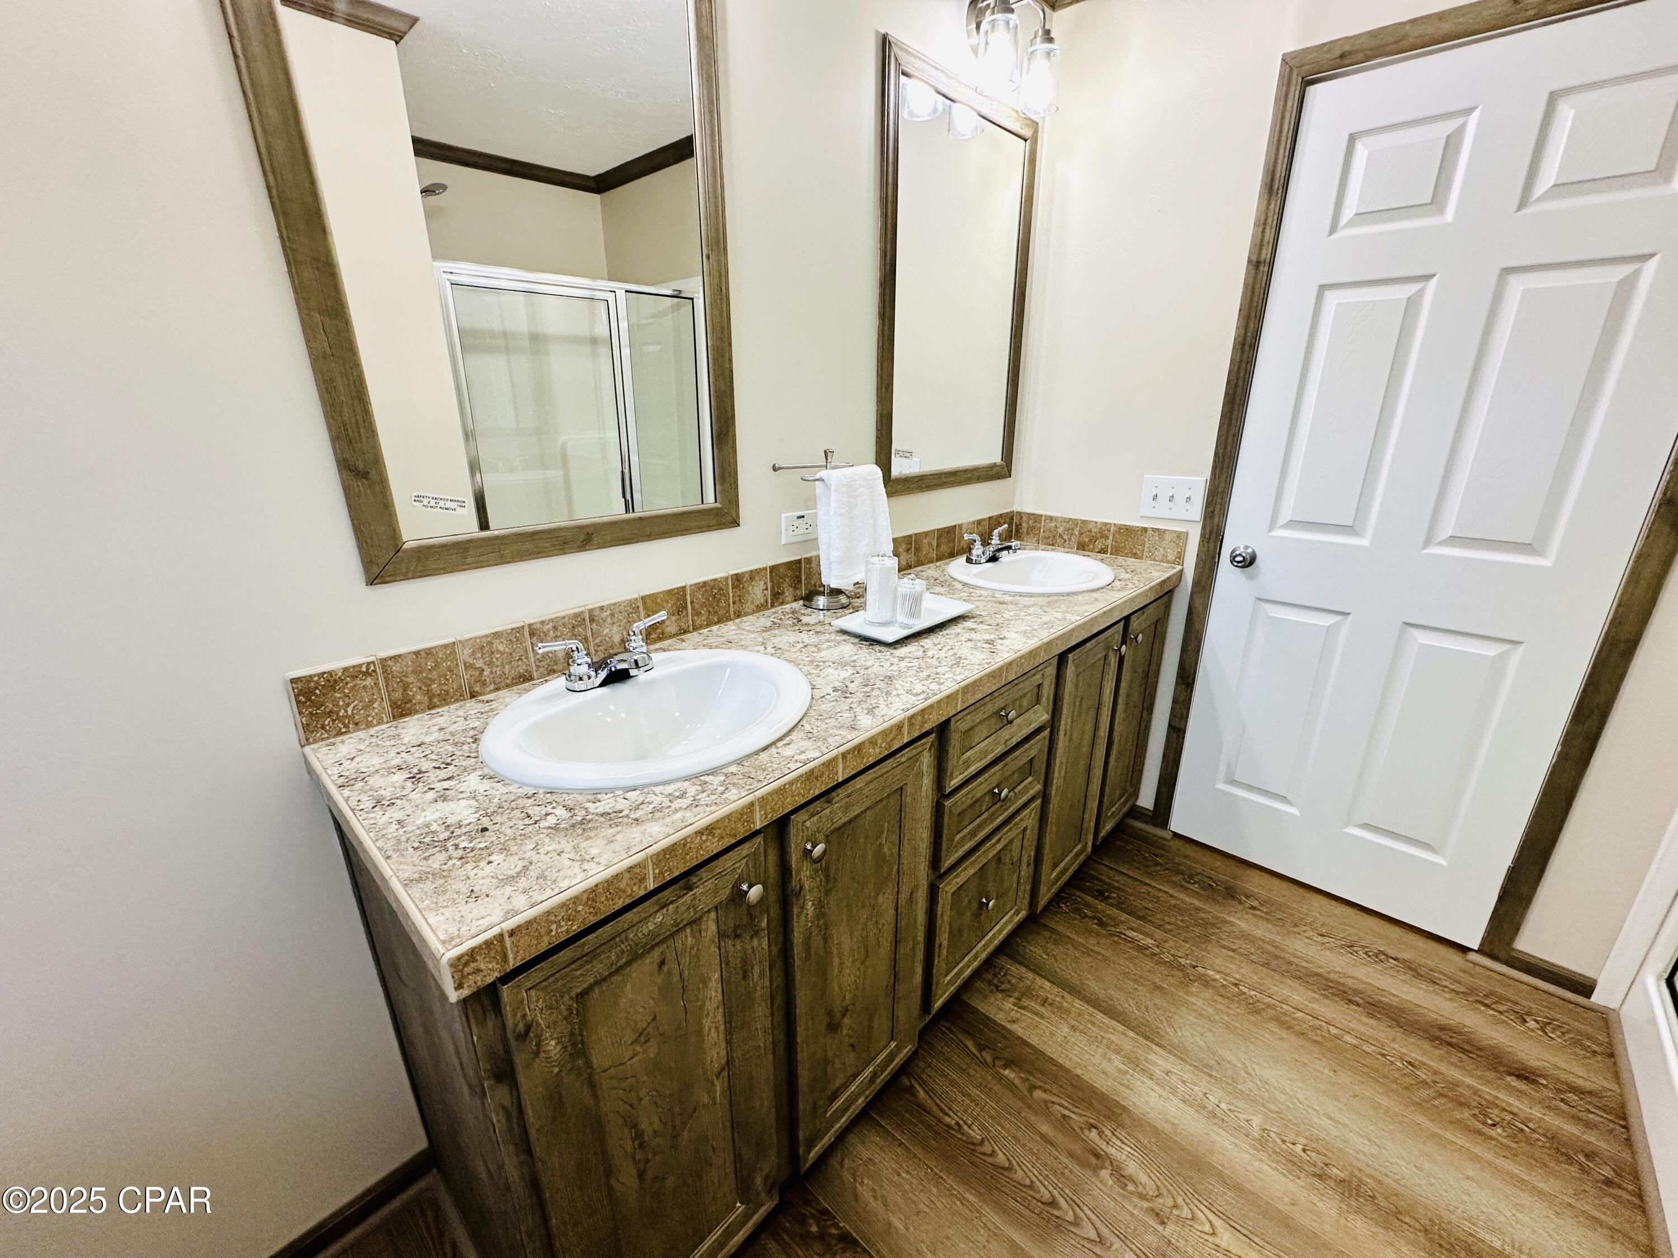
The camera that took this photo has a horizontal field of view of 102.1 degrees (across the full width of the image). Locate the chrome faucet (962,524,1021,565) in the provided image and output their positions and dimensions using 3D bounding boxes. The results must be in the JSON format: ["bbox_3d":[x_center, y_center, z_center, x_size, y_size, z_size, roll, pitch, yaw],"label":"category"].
[{"bbox_3d":[0.478,-0.248,2.009,0.145,0.086,0.240,17,25,40],"label":"chrome faucet"}]

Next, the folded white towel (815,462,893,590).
[{"bbox_3d":[0.041,-0.241,1.576,0.185,0.272,0.065,-13,22,-33],"label":"folded white towel"}]

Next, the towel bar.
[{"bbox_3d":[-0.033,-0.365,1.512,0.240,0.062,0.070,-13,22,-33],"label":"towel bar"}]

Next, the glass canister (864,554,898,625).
[{"bbox_3d":[0.092,-0.089,1.448,0.069,0.153,0.069,0,19,0],"label":"glass canister"}]

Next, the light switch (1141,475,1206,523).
[{"bbox_3d":[0.968,-0.379,1.974,0.169,0.124,0.014,17,25,40],"label":"light switch"}]

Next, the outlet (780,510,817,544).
[{"bbox_3d":[-0.086,-0.243,1.612,0.009,0.071,0.114,17,25,40],"label":"outlet"}]

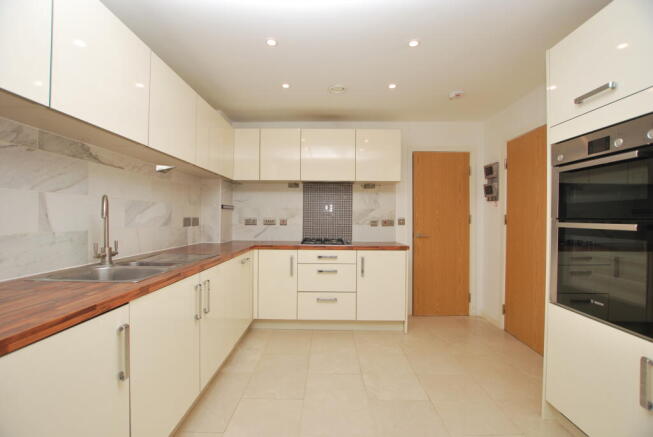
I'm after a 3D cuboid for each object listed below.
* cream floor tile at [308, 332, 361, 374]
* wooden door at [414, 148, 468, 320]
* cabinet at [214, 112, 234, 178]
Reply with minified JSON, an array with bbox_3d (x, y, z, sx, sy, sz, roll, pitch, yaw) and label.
[{"bbox_3d":[0.063,1.195,2.383,0.414,0.010,0.610,0,0,0],"label":"cream floor tile"},{"bbox_3d":[1.406,0.189,3.356,0.692,2.001,0.045,0,0,0],"label":"wooden door"},{"bbox_3d":[-1.181,-0.702,2.733,0.326,0.572,0.500,0,0,0],"label":"cabinet"}]

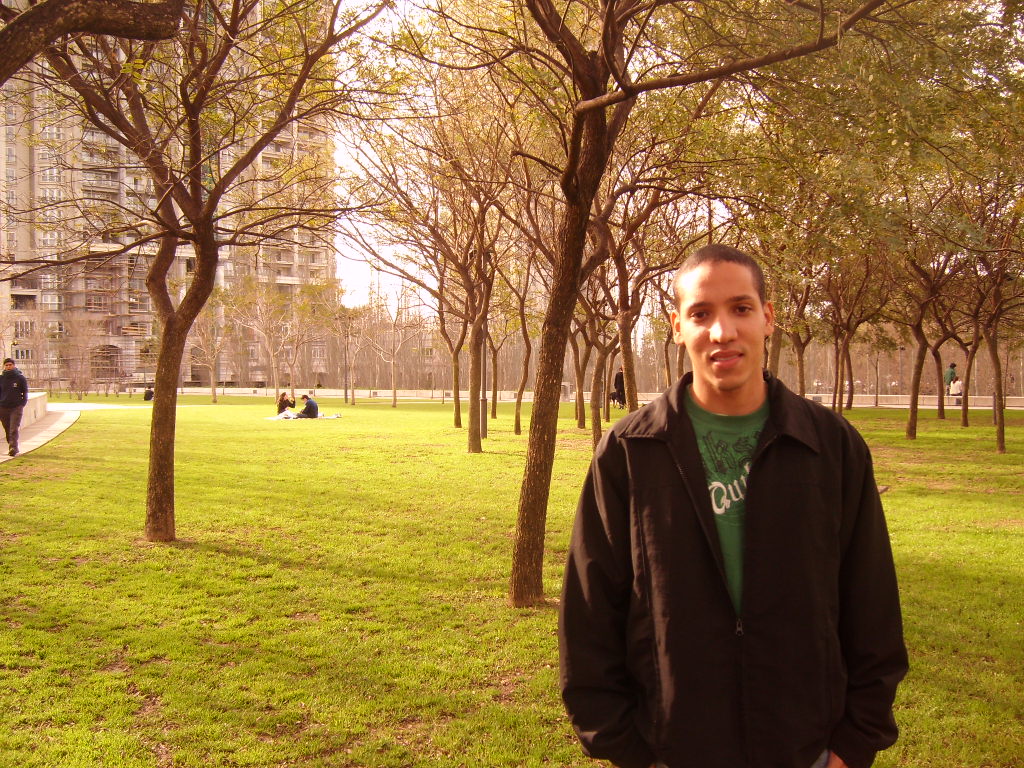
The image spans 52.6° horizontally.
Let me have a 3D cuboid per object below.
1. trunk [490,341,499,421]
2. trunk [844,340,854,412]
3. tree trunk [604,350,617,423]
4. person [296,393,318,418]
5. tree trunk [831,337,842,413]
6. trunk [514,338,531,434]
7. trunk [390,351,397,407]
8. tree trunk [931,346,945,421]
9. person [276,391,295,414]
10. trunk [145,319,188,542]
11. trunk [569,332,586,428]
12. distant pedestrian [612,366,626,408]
[{"bbox_3d":[-0.550,-0.108,33.121,0.240,2.448,0.220,0,1,-1],"label":"trunk"},{"bbox_3d":[14.016,-0.359,43.000,0.340,2.895,0.240,0,1,0],"label":"trunk"},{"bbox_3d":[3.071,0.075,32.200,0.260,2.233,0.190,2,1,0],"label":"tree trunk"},{"bbox_3d":[-7.026,0.769,35.400,0.800,0.800,0.550,0,1,0],"label":"person"},{"bbox_3d":[12.840,-0.396,41.000,0.300,2.970,0.220,2,1,0],"label":"tree trunk"},{"bbox_3d":[0.249,0.064,24.562,0.380,2.302,0.290,0,1,1],"label":"trunk"},{"bbox_3d":[-5.163,-0.164,45.300,0.220,2.428,0.200,-1,1,0],"label":"trunk"},{"bbox_3d":[13.661,-0.045,33.152,0.432,2.322,0.320,0,1,22],"label":"tree trunk"},{"bbox_3d":[-7.636,0.683,35.136,0.700,0.820,0.500,0,1,13],"label":"person"},{"bbox_3d":[-3.096,0.394,9.266,0.385,1.998,0.300,0,1,-18],"label":"trunk"},{"bbox_3d":[1.760,-0.100,27.599,0.453,2.560,0.310,0,1,4],"label":"trunk"},{"bbox_3d":[4.375,0.161,41.743,0.520,1.710,0.380,0,1,23],"label":"distant pedestrian"}]

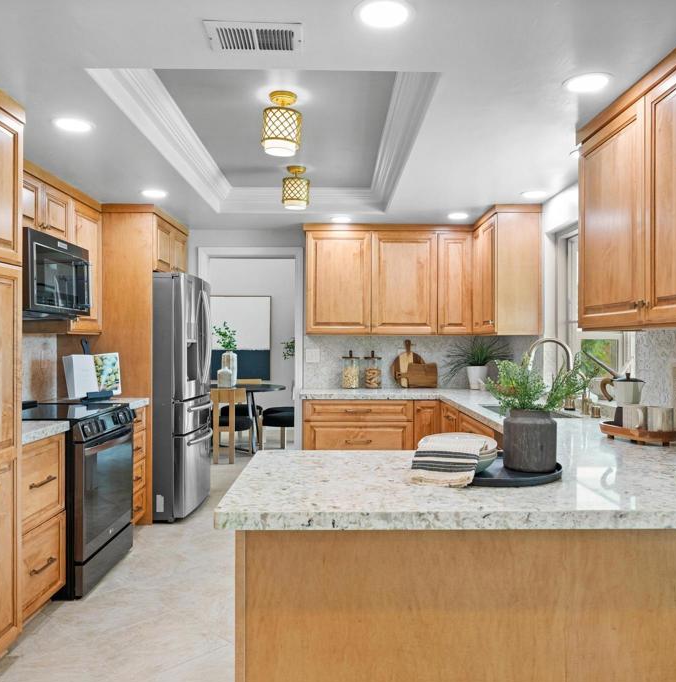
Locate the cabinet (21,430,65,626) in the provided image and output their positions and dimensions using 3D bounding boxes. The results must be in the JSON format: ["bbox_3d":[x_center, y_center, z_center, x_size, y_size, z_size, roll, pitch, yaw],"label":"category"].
[{"bbox_3d":[-1.709,0.897,2.835,0.642,0.866,0.450,0,0,0],"label":"cabinet"}]

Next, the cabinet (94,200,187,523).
[{"bbox_3d":[-1.688,0.171,4.823,0.705,2.330,0.954,0,0,0],"label":"cabinet"}]

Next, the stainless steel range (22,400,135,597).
[{"bbox_3d":[-1.650,0.873,3.450,0.740,0.923,0.760,0,0,0],"label":"stainless steel range"}]

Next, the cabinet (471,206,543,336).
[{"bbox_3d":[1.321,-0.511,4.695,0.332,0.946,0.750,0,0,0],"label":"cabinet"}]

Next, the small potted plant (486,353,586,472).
[{"bbox_3d":[0.626,0.215,1.888,0.310,0.360,0.280,0,0,0],"label":"small potted plant"}]

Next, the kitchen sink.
[{"bbox_3d":[1.090,0.509,3.486,0.410,0.210,0.670,0,0,0],"label":"kitchen sink"}]

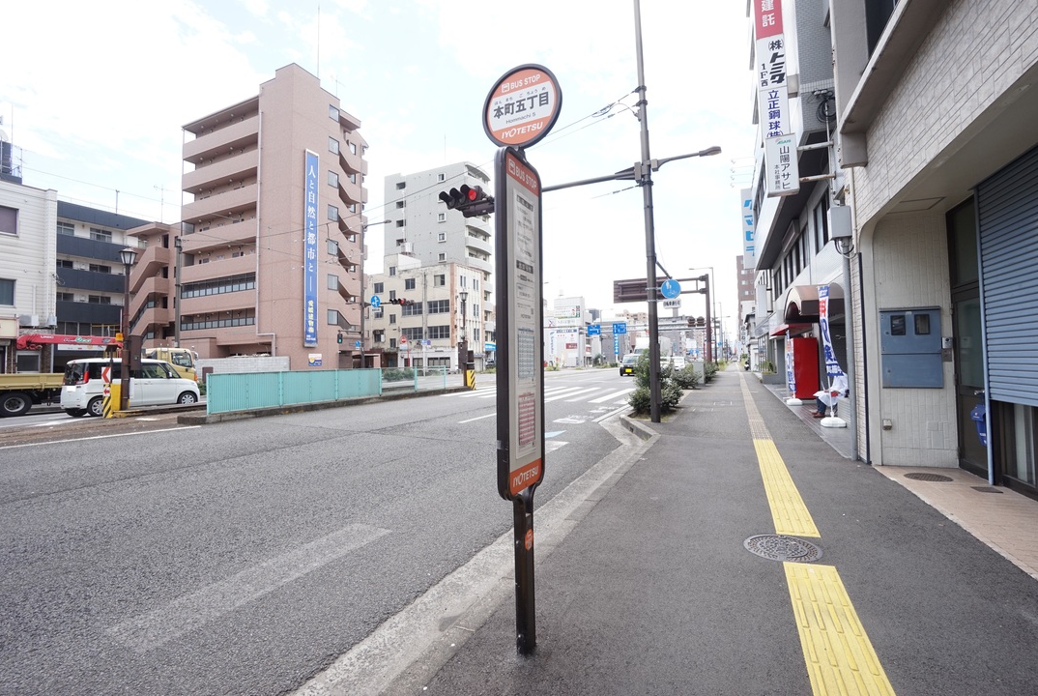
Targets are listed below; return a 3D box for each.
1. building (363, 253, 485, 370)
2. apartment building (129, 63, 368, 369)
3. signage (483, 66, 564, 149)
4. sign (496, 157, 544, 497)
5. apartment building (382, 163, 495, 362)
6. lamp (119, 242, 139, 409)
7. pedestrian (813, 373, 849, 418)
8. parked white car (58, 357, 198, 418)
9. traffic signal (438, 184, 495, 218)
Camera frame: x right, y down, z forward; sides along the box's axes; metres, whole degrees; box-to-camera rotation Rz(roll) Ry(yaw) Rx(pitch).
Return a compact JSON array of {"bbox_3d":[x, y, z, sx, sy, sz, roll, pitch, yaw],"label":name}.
[{"bbox_3d":[-13.432,-4.667,62.361,15.300,16.470,7.300,-2,-2,25],"label":"building"},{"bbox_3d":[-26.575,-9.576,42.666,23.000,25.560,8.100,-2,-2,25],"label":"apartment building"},{"bbox_3d":[0.011,-1.234,2.230,0.410,0.420,0.060,-2,-2,25],"label":"signage"},{"bbox_3d":[0.008,-0.119,2.207,0.074,1.690,0.410,-2,-2,25],"label":"sign"},{"bbox_3d":[-12.351,-11.334,69.095,15.800,30.161,8.000,-2,-2,25],"label":"apartment building"},{"bbox_3d":[-11.869,-0.588,13.174,0.440,4.930,0.440,-2,-2,25],"label":"lamp"},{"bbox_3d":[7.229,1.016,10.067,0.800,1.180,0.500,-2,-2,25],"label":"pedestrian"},{"bbox_3d":[-12.981,1.273,14.824,1.475,1.735,3.395,-2,-2,25],"label":"parked white car"},{"bbox_3d":[-1.523,-4.072,11.927,1.200,0.420,0.450,-2,-2,25],"label":"traffic signal"}]

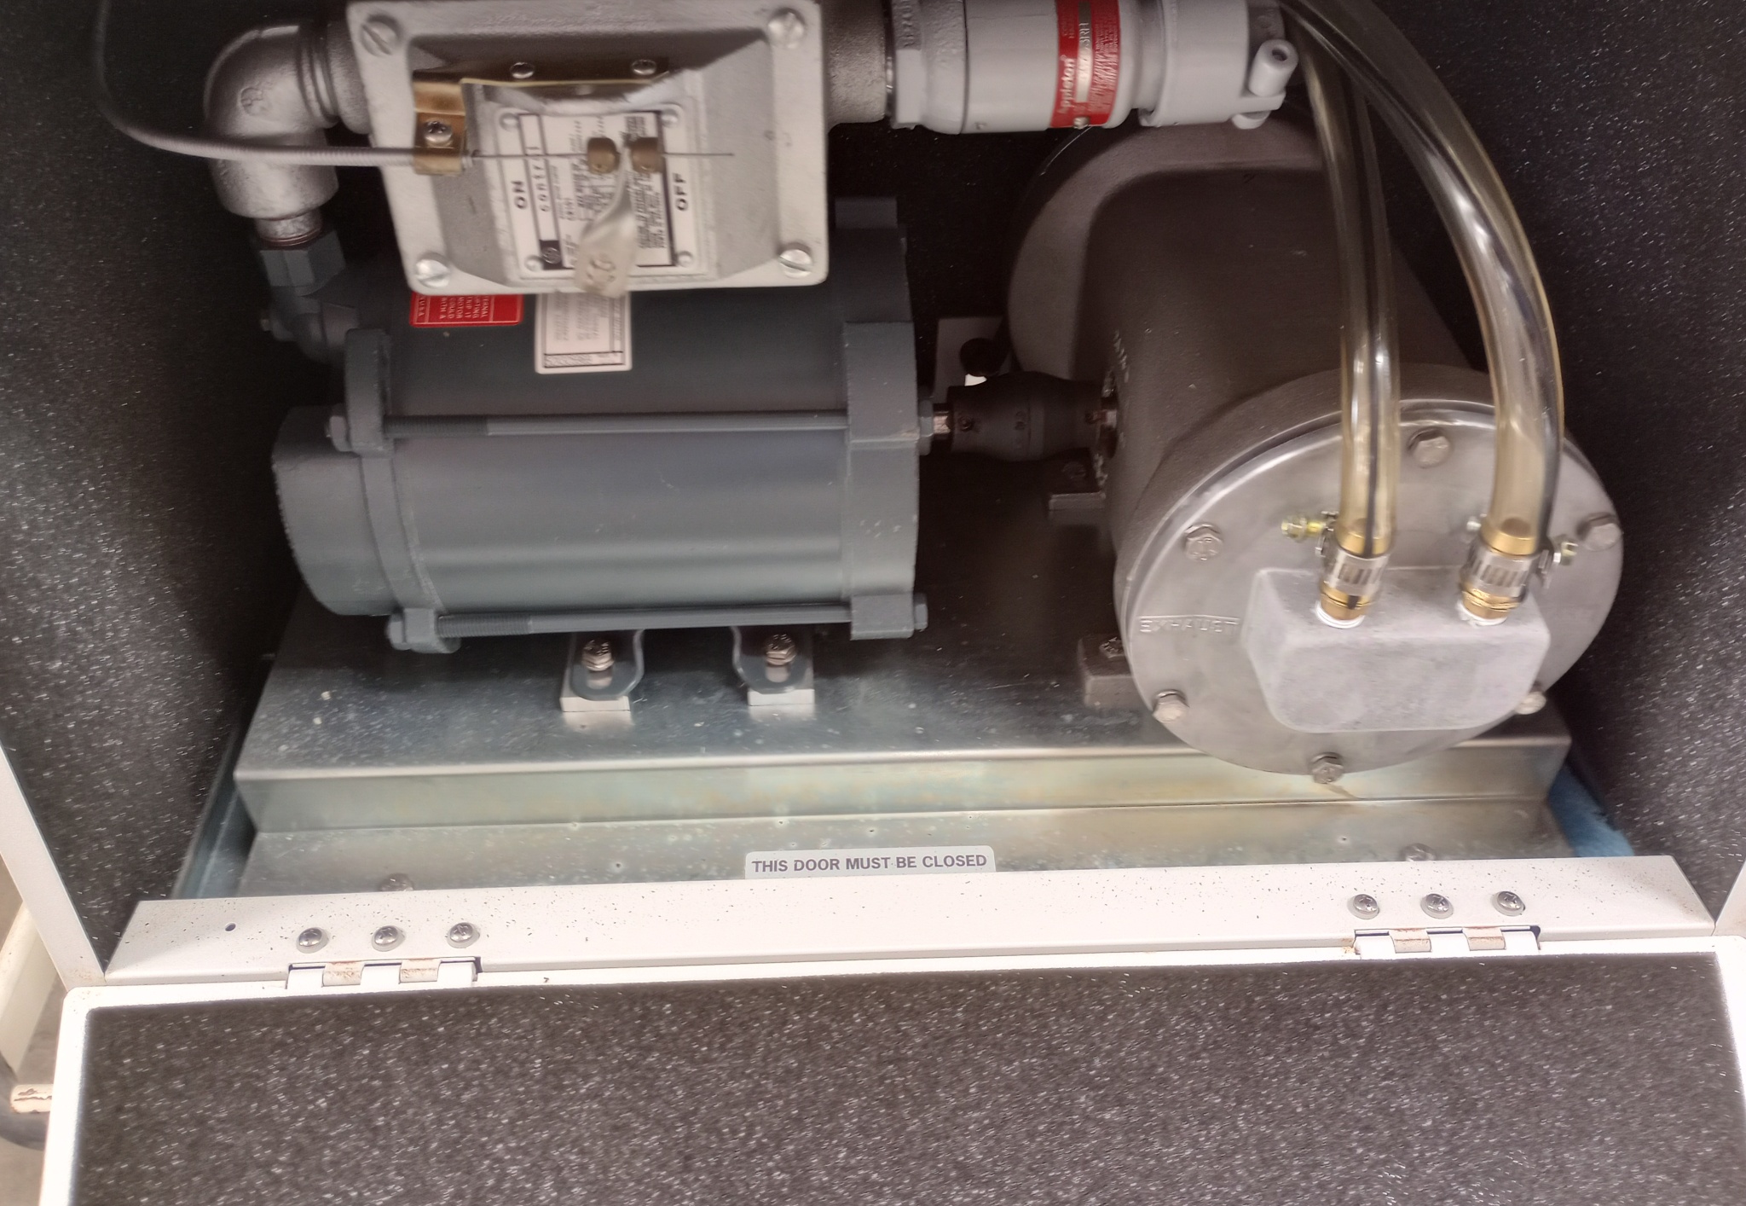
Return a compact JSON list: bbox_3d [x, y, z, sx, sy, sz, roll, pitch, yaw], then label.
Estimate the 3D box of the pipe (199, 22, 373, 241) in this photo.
[{"bbox_3d":[-0.188,-0.152,0.459,0.053,0.074,0.038,-1,43,-1],"label":"pipe"}]

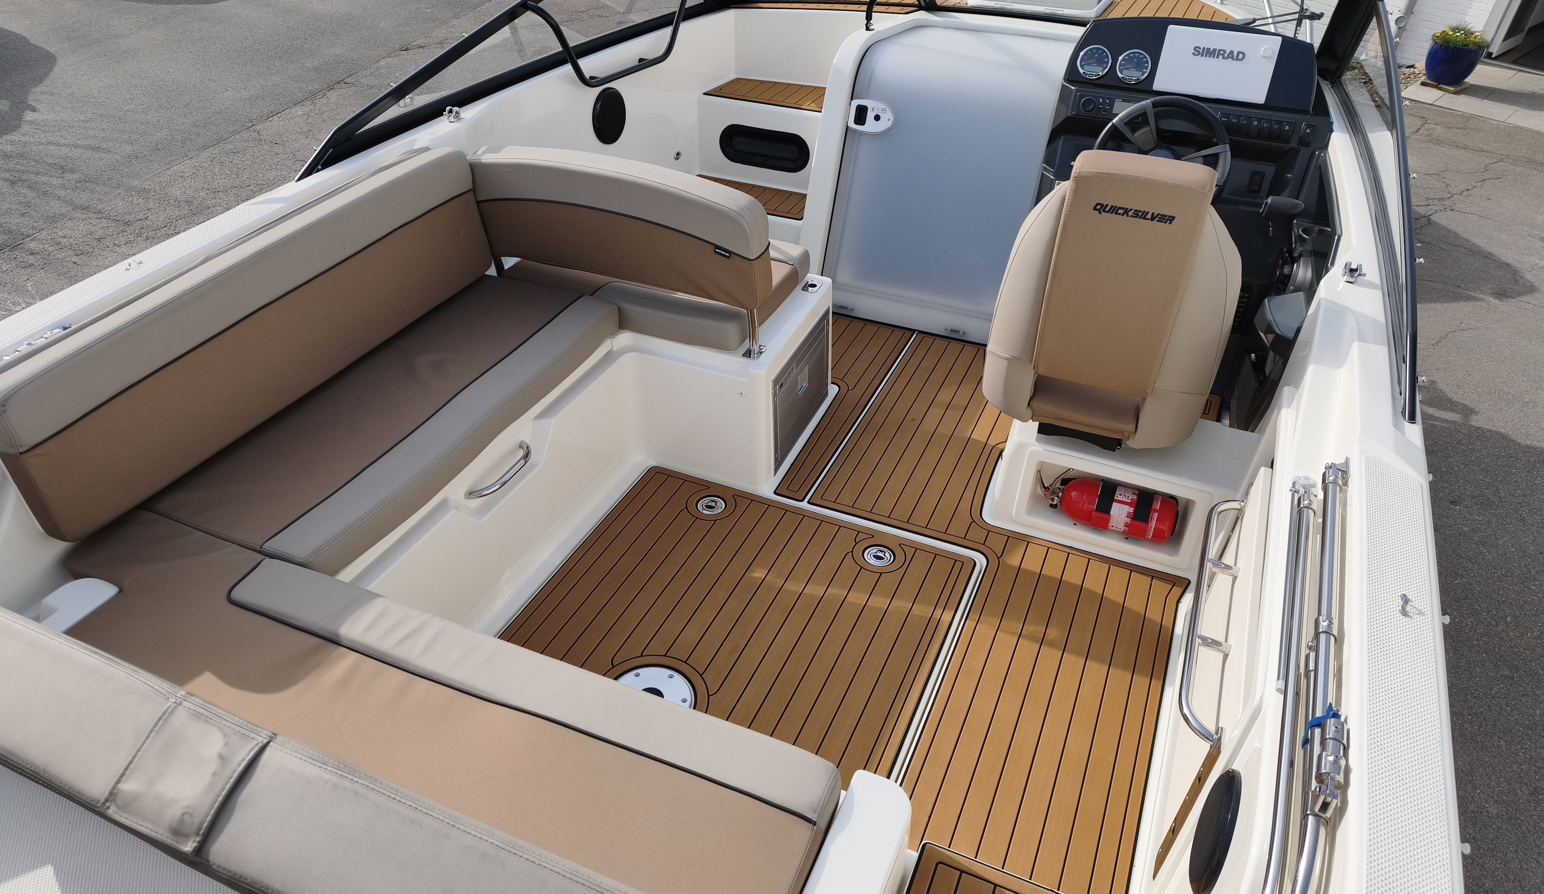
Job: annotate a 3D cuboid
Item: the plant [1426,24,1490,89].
[{"bbox_3d":[6.447,-3.722,9.707,0.480,0.520,0.480,30,44,29],"label":"plant"}]

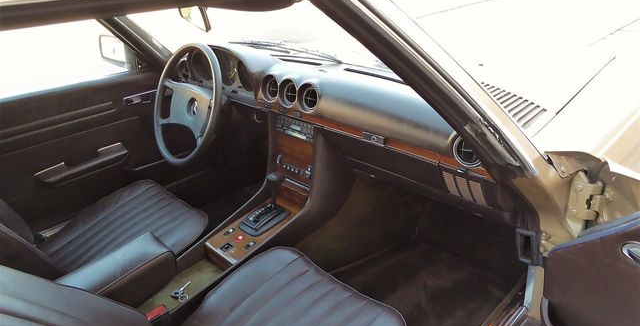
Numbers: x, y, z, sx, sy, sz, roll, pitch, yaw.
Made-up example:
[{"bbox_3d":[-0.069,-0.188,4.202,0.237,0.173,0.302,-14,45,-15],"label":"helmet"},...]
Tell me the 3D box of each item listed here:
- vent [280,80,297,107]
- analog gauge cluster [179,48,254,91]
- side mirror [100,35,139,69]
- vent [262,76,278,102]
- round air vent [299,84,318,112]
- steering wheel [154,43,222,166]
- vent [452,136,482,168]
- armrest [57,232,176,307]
[{"bbox_3d":[-0.089,-0.218,1.432,0.080,0.080,0.040,21,35,41],"label":"vent"},{"bbox_3d":[-0.383,-0.353,1.698,0.475,0.150,0.070,21,27,41],"label":"analog gauge cluster"},{"bbox_3d":[-0.791,-0.438,1.832,0.190,0.120,0.090,11,29,28],"label":"side mirror"},{"bbox_3d":[-0.150,-0.241,1.489,0.080,0.080,0.040,21,35,41],"label":"vent"},{"bbox_3d":[-0.027,-0.197,1.374,0.080,0.080,0.040,21,35,41],"label":"round air vent"},{"bbox_3d":[-0.440,-0.199,1.565,0.407,0.407,0.090,21,9,41],"label":"steering wheel"},{"bbox_3d":[0.341,-0.028,1.052,0.080,0.080,0.040,21,35,41],"label":"vent"},{"bbox_3d":[-0.548,0.322,1.227,0.150,0.120,0.310,21,35,41],"label":"armrest"}]

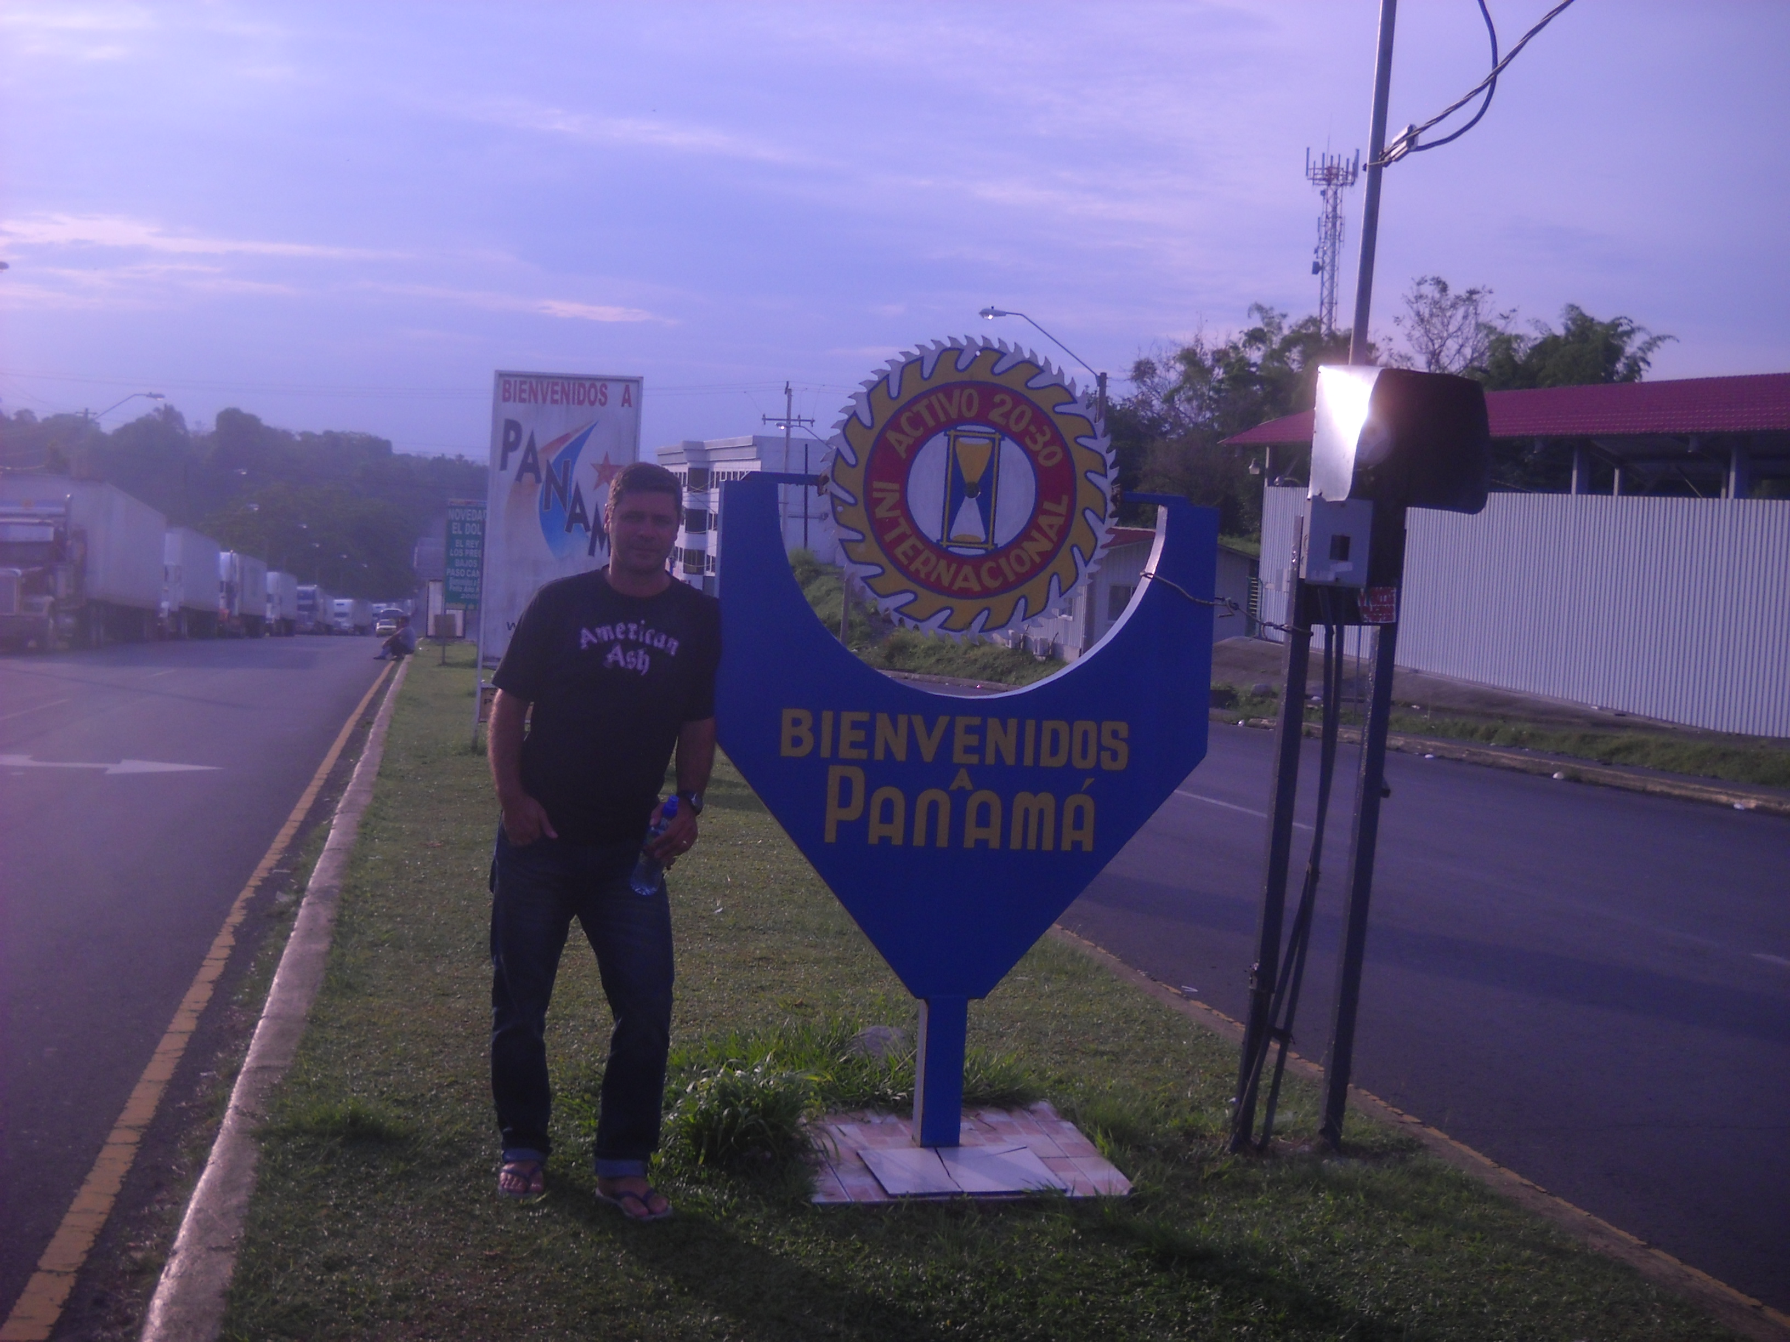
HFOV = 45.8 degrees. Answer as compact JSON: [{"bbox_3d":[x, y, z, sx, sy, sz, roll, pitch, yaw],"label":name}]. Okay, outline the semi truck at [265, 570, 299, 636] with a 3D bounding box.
[{"bbox_3d":[-39.478,-4.221,133.203,2.560,4.060,18.000,2,1,-12],"label":"semi truck"}]

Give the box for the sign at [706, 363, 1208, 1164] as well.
[{"bbox_3d":[0.170,0.198,5.463,1.272,2.072,0.120,2,5,-9],"label":"sign"}]

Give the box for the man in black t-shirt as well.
[{"bbox_3d":[-0.693,0.382,4.946,0.540,1.750,0.370,2,5,-10],"label":"man in black t-shirt"}]

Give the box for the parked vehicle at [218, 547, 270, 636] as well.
[{"bbox_3d":[-33.322,-3.712,104.703,2.560,4.060,18.500,2,1,-12],"label":"parked vehicle"}]

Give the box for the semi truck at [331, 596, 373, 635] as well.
[{"bbox_3d":[-61.661,-6.100,239.703,2.560,4.060,18.000,2,1,-8],"label":"semi truck"}]

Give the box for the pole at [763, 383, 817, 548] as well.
[{"bbox_3d":[-5.010,-7.854,98.000,2.400,10.989,0.400,2,5,-3],"label":"pole"}]

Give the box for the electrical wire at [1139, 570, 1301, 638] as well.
[{"bbox_3d":[0.851,-0.176,5.550,0.440,0.170,0.110,1,5,-14],"label":"electrical wire"}]

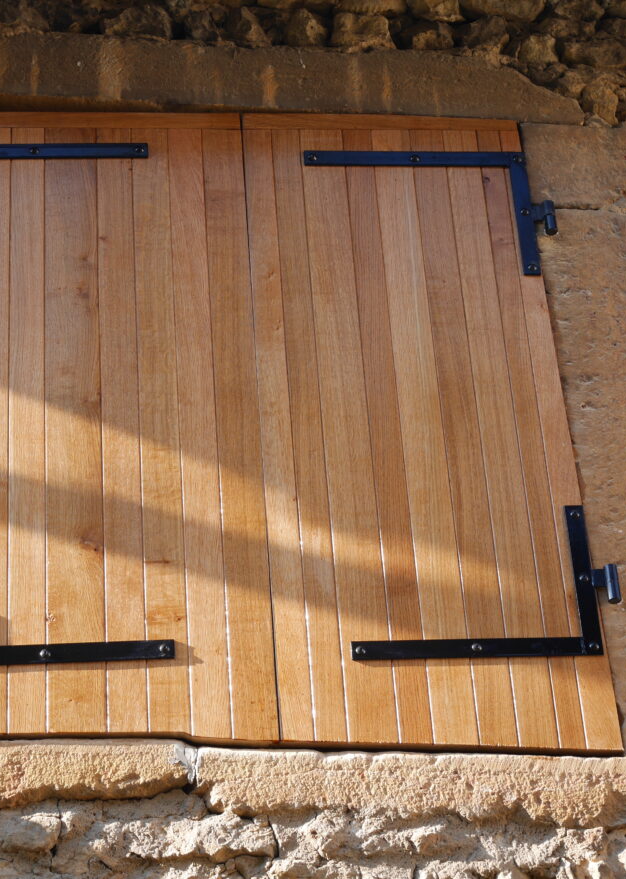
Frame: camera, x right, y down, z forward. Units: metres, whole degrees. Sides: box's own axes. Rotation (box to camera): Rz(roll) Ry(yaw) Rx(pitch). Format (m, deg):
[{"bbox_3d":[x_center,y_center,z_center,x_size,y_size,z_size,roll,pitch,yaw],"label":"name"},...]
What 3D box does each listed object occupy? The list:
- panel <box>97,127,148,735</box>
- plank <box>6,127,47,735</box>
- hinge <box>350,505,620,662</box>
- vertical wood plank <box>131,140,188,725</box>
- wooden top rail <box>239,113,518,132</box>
[{"bbox_3d":[-0.357,-0.055,4.037,0.069,1.331,0.030,-1,-32,-6],"label":"panel"},{"bbox_3d":[-0.527,-0.056,4.003,0.065,1.310,0.028,0,-31,-7],"label":"plank"},{"bbox_3d":[0.330,0.287,4.229,0.537,0.343,0.028,-1,-32,-6],"label":"hinge"},{"bbox_3d":[-0.286,-0.054,4.043,0.074,1.337,0.030,-1,-32,-6],"label":"vertical wood plank"},{"bbox_3d":[0.137,-0.640,4.433,0.566,0.045,0.030,-1,-32,-6],"label":"wooden top rail"}]

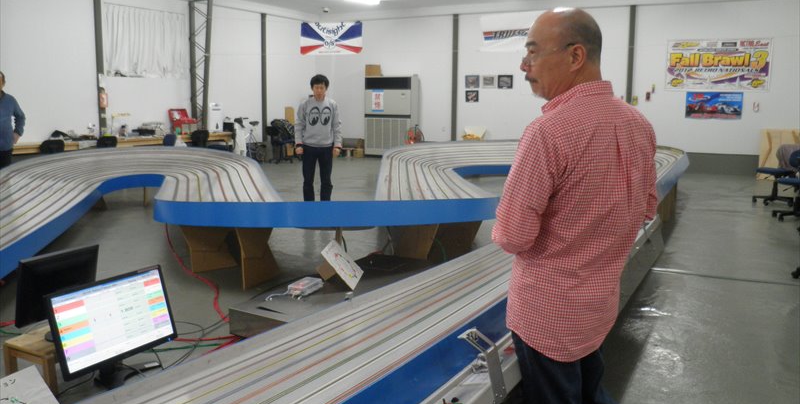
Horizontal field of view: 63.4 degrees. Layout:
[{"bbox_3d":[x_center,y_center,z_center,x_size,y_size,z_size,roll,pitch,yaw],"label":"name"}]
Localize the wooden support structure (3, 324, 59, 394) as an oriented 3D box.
[{"bbox_3d":[-1.467,0.782,2.769,0.275,0.420,0.310,4,10,21],"label":"wooden support structure"}]

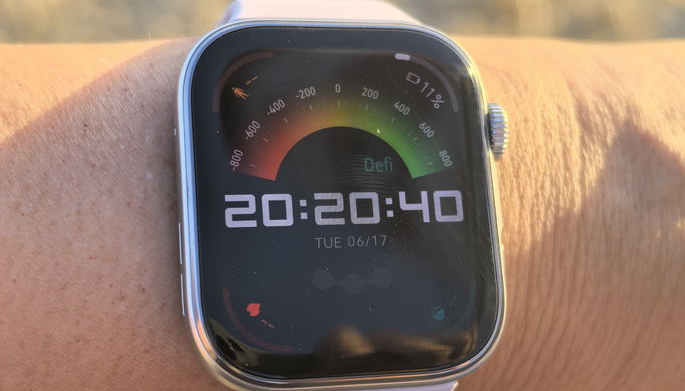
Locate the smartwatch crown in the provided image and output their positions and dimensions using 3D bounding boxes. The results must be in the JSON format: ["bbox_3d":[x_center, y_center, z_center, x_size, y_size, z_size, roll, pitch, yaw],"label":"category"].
[{"bbox_3d":[0.019,-0.008,0.137,0.003,0.007,0.007,-1,77,-14],"label":"smartwatch crown"}]

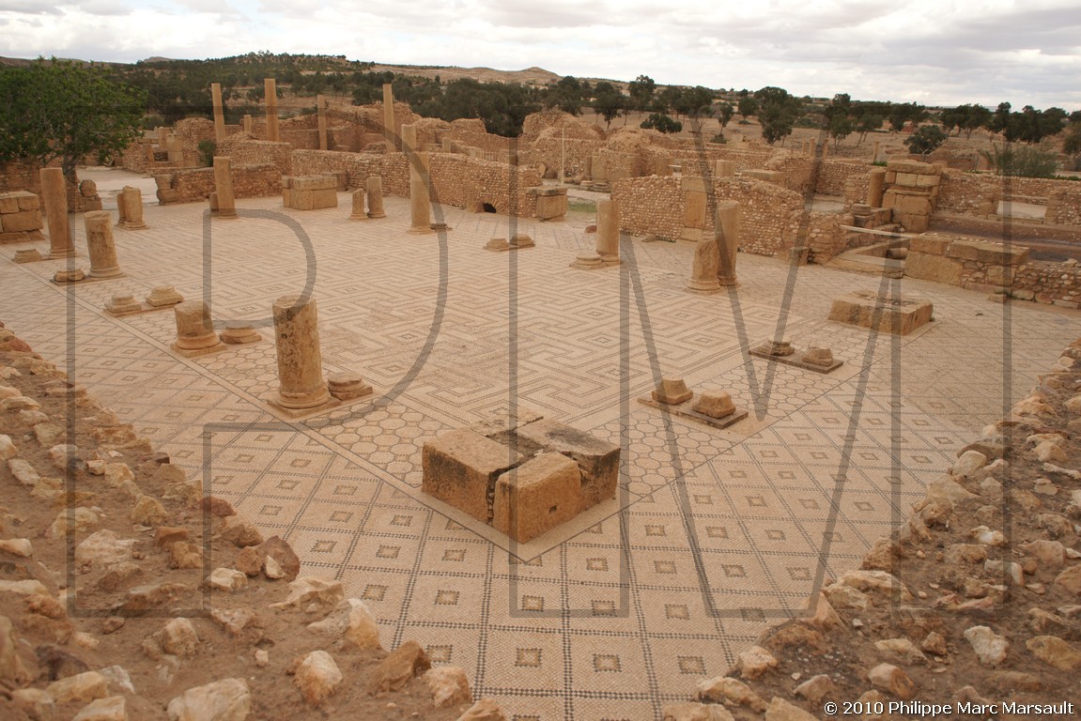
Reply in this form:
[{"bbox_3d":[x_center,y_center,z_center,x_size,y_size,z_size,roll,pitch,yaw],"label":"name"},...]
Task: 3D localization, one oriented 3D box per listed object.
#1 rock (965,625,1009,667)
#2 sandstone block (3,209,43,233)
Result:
[{"bbox_3d":[1.683,1.079,2.720,0.145,0.100,0.115,3,17,0],"label":"rock"},{"bbox_3d":[-14.040,-3.771,19.411,0.600,0.487,0.900,18,23,40],"label":"sandstone block"}]

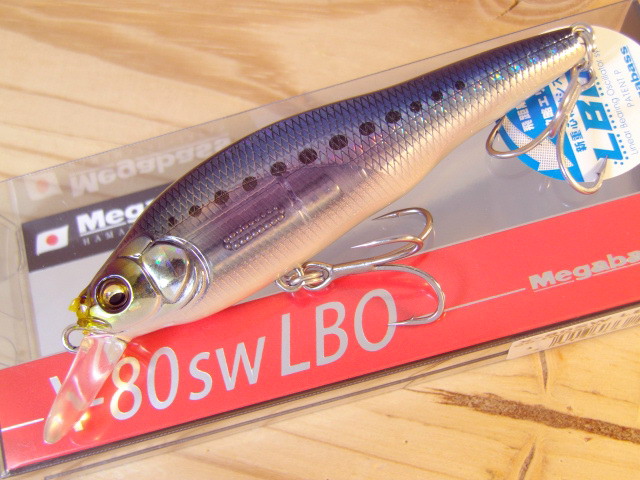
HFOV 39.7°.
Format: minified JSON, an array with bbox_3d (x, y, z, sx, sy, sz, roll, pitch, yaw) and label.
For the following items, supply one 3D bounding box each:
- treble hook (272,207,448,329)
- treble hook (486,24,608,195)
[{"bbox_3d":[0.004,0.003,0.119,0.022,0.014,0.016,-11,72,16],"label":"treble hook"},{"bbox_3d":[0.035,-0.020,0.122,0.016,0.014,0.022,26,76,14],"label":"treble hook"}]

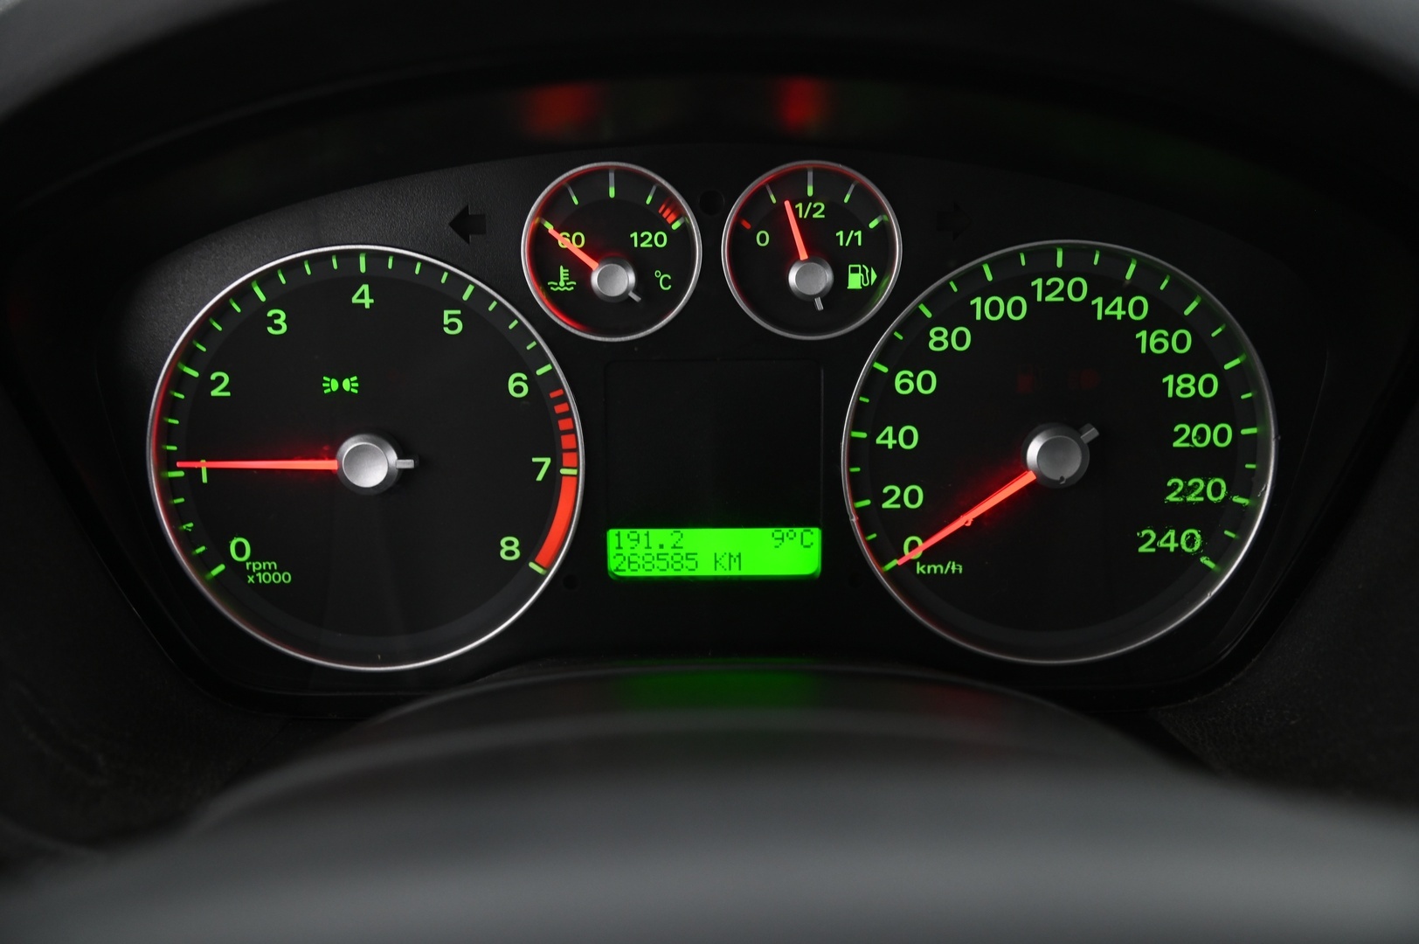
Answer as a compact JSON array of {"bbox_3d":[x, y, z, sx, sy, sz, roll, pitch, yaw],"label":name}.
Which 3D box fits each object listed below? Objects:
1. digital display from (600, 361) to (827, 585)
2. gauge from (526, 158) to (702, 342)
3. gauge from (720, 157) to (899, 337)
[{"bbox_3d":[0.001,-0.002,0.391,0.053,0.055,0.008,0,12,0],"label":"digital display"},{"bbox_3d":[-0.023,-0.054,0.381,0.043,0.042,0.015,0,12,0],"label":"gauge"},{"bbox_3d":[0.024,-0.054,0.381,0.042,0.042,0.015,0,12,0],"label":"gauge"}]

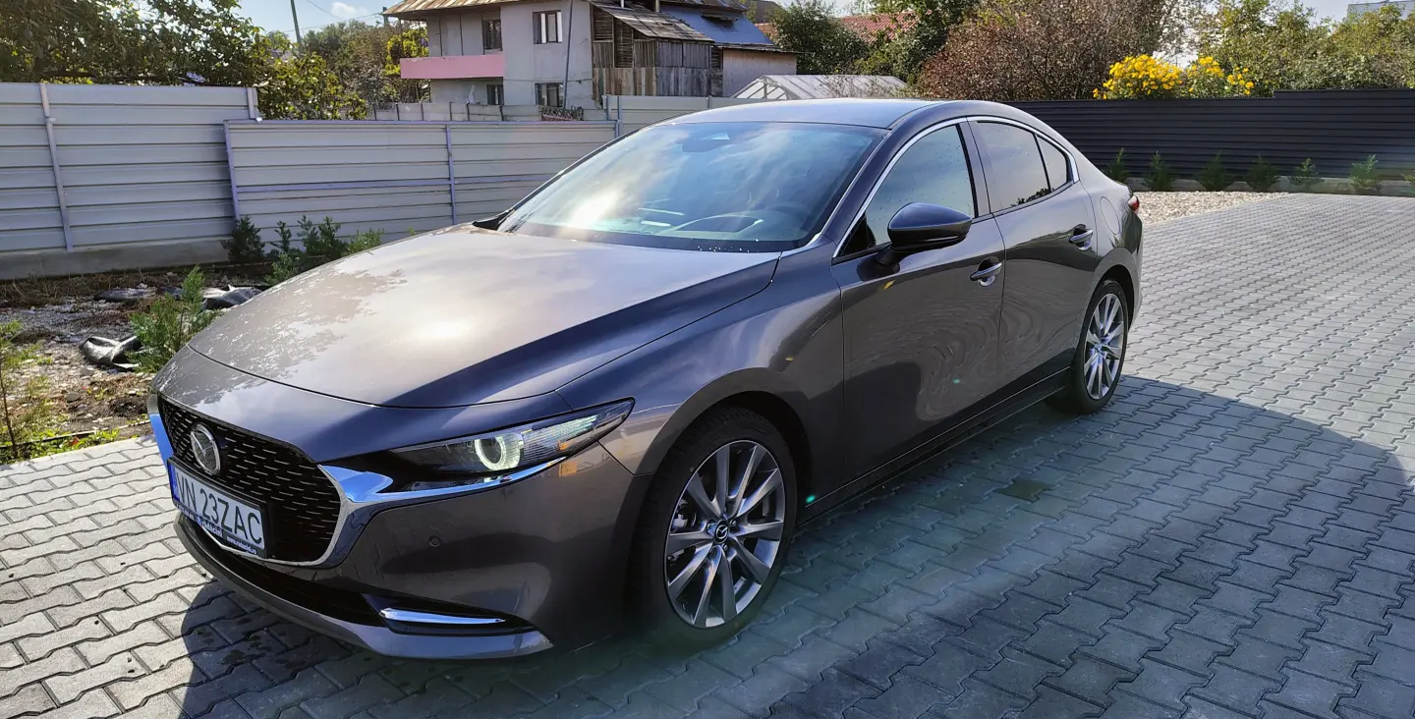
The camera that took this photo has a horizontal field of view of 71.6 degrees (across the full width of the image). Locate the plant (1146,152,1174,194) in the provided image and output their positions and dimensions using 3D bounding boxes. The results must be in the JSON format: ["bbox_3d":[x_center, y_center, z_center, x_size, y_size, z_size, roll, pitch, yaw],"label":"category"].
[{"bbox_3d":[8.536,-3.526,18.500,0.560,0.749,0.560,6,15,24],"label":"plant"}]

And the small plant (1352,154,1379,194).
[{"bbox_3d":[11.809,-3.325,17.600,0.540,0.693,0.540,9,16,32],"label":"small plant"}]

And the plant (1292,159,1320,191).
[{"bbox_3d":[11.075,-3.413,18.168,0.496,0.591,0.496,9,16,30],"label":"plant"}]

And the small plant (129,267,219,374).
[{"bbox_3d":[-3.113,-0.209,5.751,0.560,0.667,0.560,-8,16,-28],"label":"small plant"}]

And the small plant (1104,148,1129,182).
[{"bbox_3d":[8.514,-3.952,20.339,0.533,0.852,0.533,6,15,22],"label":"small plant"}]

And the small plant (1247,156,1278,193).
[{"bbox_3d":[10.192,-3.391,18.000,0.570,0.649,0.570,7,16,28],"label":"small plant"}]

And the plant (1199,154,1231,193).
[{"bbox_3d":[9.910,-3.652,19.182,0.587,0.741,0.587,7,16,26],"label":"plant"}]

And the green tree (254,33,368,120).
[{"bbox_3d":[-5.871,-3.613,14.639,1.800,2.400,1.800,-6,15,-21],"label":"green tree"}]

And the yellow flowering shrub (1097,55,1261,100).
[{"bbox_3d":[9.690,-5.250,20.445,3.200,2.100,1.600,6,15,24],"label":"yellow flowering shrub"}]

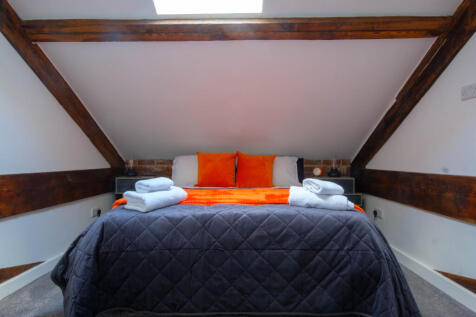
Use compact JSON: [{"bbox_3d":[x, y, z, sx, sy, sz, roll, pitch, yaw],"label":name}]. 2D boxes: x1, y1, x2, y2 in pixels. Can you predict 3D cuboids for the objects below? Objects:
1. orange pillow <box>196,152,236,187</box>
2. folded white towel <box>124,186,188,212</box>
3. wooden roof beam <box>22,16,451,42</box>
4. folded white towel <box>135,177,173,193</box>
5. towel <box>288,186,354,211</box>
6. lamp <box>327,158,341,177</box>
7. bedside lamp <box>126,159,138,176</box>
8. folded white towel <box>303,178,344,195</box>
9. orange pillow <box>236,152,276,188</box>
[{"bbox_3d":[-0.230,0.130,2.160,0.425,0.400,0.130,0,-22,1],"label":"orange pillow"},{"bbox_3d":[-0.513,0.248,1.275,0.220,0.085,0.340,0,-1,25],"label":"folded white towel"},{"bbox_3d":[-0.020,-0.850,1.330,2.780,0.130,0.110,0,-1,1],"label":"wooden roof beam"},{"bbox_3d":[-0.542,0.172,1.315,0.135,0.070,0.220,0,-1,30],"label":"folded white towel"},{"bbox_3d":[0.525,0.250,1.265,0.340,0.085,0.220,0,-1,23],"label":"towel"},{"bbox_3d":[1.120,0.105,2.300,0.130,0.210,0.130,0,-1,0],"label":"lamp"},{"bbox_3d":[-1.220,0.105,2.300,0.120,0.210,0.120,0,-1,0],"label":"bedside lamp"},{"bbox_3d":[0.554,0.180,1.290,0.210,0.070,0.145,0,-1,-22],"label":"folded white towel"},{"bbox_3d":[0.200,0.130,2.160,0.425,0.400,0.130,0,-22,1],"label":"orange pillow"}]

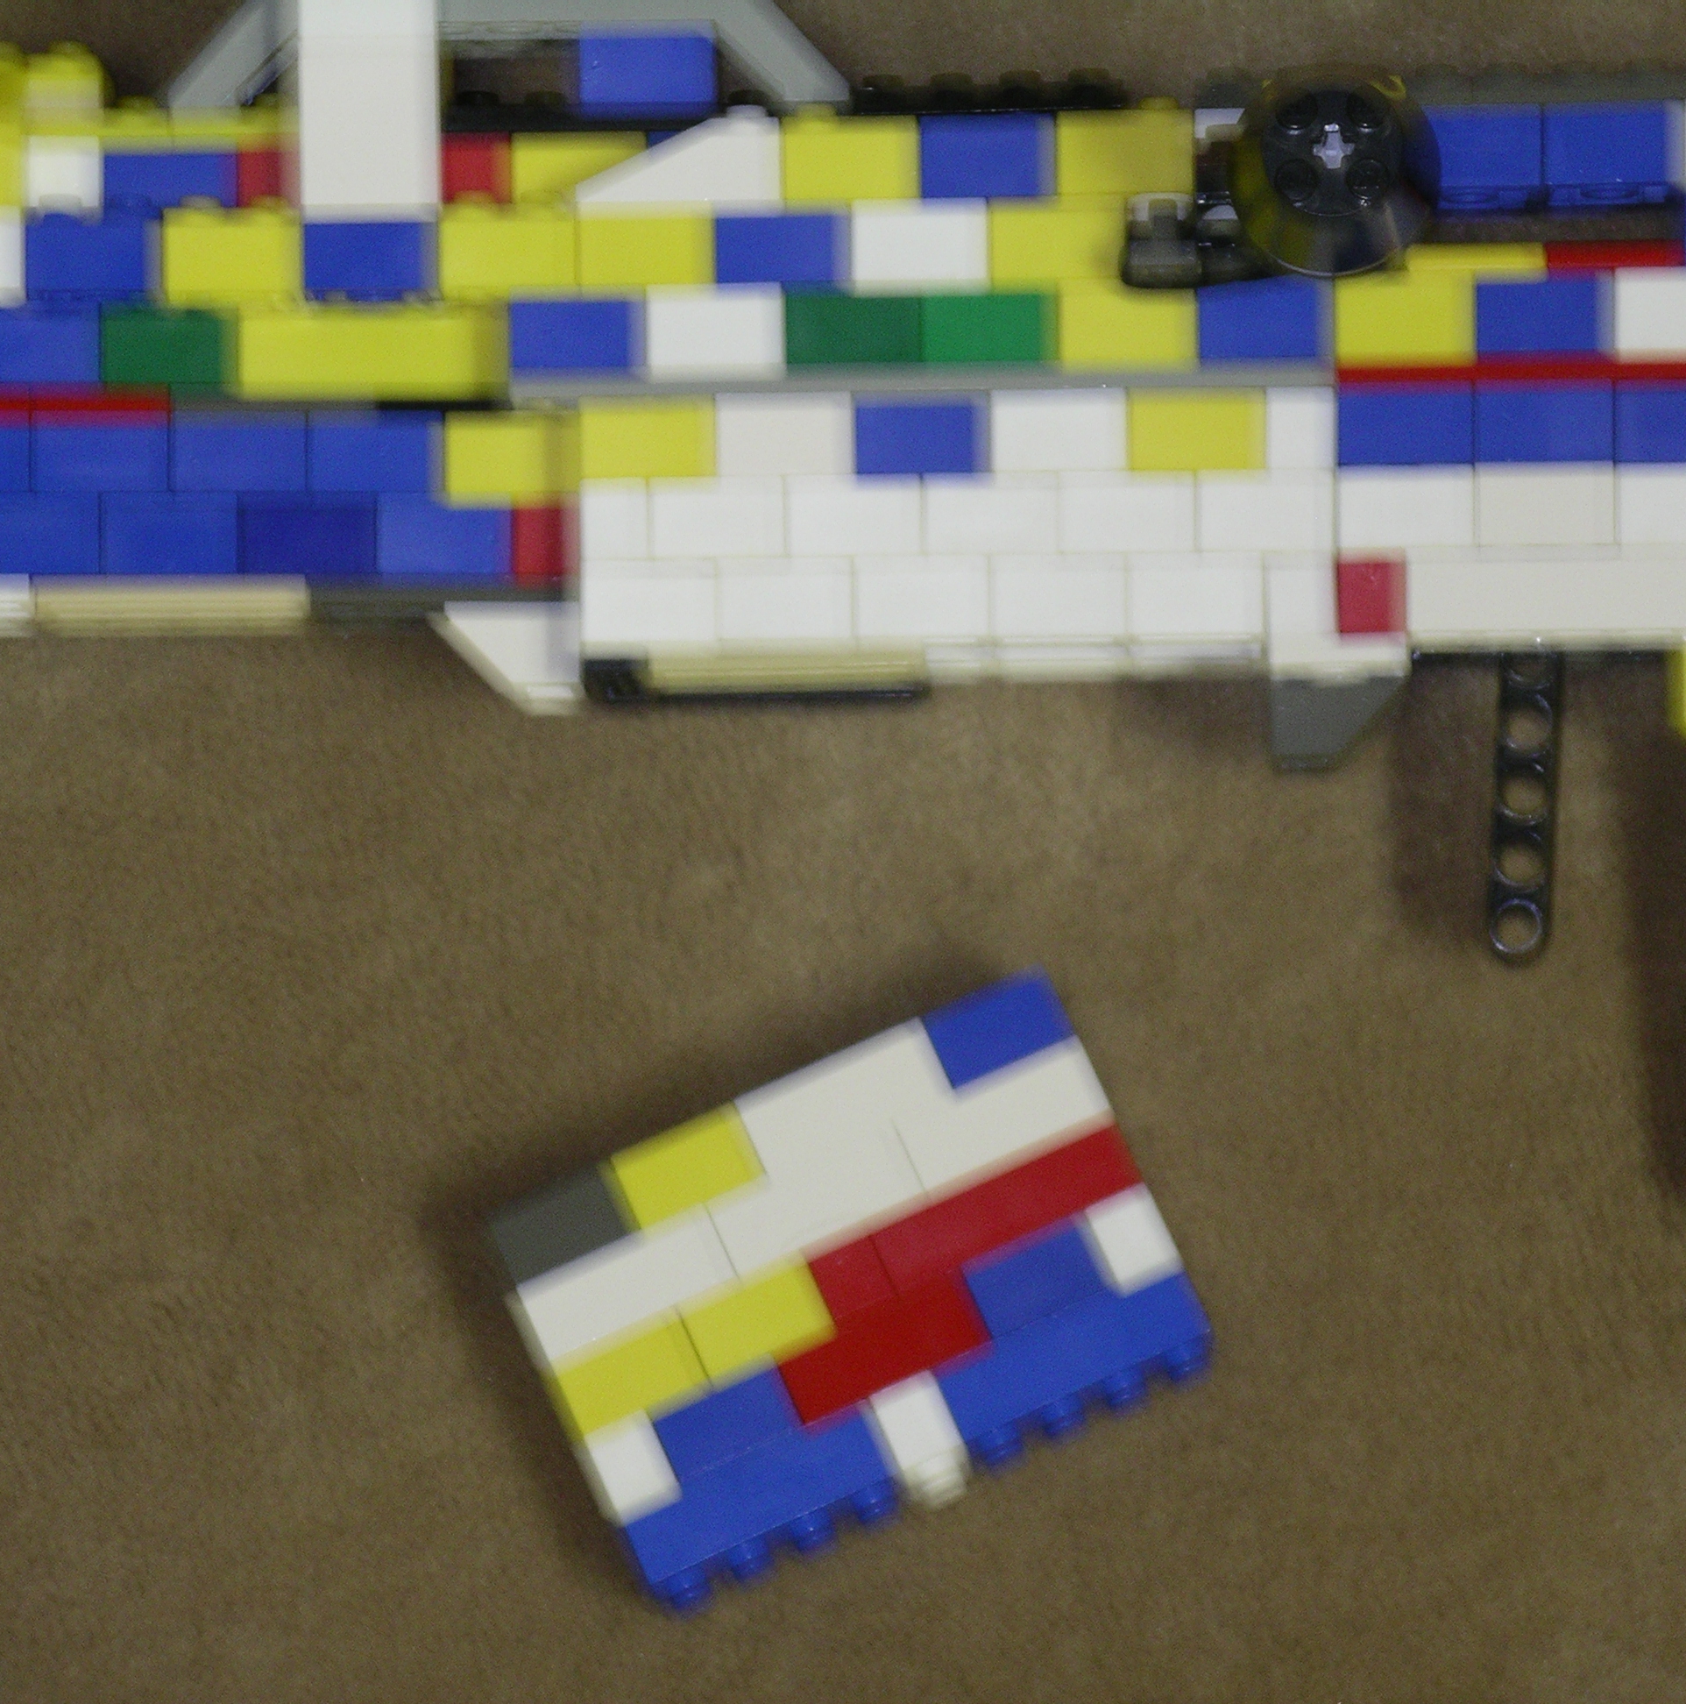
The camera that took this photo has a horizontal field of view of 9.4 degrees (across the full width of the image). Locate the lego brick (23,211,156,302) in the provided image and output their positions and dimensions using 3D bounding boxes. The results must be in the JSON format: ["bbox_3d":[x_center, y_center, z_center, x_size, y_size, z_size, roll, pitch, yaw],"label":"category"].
[{"bbox_3d":[-0.087,-0.070,1.194,0.016,0.016,0.011,-1,84,0],"label":"lego brick"}]

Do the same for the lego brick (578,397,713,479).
[{"bbox_3d":[-0.023,-0.049,1.205,0.016,0.016,0.010,-1,90,0],"label":"lego brick"}]

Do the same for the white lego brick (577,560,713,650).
[{"bbox_3d":[-0.022,-0.029,1.192,0.016,0.015,0.011,0,85,3],"label":"white lego brick"}]

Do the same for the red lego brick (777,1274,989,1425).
[{"bbox_3d":[0.005,0.060,1.209,0.024,0.016,0.011,-24,83,0],"label":"red lego brick"}]

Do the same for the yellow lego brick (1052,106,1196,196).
[{"bbox_3d":[0.033,-0.081,1.198,0.016,0.016,0.011,-1,84,0],"label":"yellow lego brick"}]

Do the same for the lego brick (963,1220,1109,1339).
[{"bbox_3d":[0.023,0.051,1.197,0.016,0.015,0.011,-24,84,1],"label":"lego brick"}]

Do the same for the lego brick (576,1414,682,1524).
[{"bbox_3d":[-0.024,0.073,1.209,0.008,0.016,0.011,-24,83,0],"label":"lego brick"}]

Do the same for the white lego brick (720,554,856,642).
[{"bbox_3d":[-0.006,-0.029,1.197,0.016,0.015,0.011,-1,83,5],"label":"white lego brick"}]

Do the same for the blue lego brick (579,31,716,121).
[{"bbox_3d":[-0.023,-0.091,1.200,0.016,0.016,0.011,-1,84,0],"label":"blue lego brick"}]

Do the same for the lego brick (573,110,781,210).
[{"bbox_3d":[-0.019,-0.081,1.204,0.024,0.013,0.011,-1,83,5],"label":"lego brick"}]

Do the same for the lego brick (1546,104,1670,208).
[{"bbox_3d":[0.090,-0.082,1.196,0.016,0.016,0.011,-1,83,3],"label":"lego brick"}]

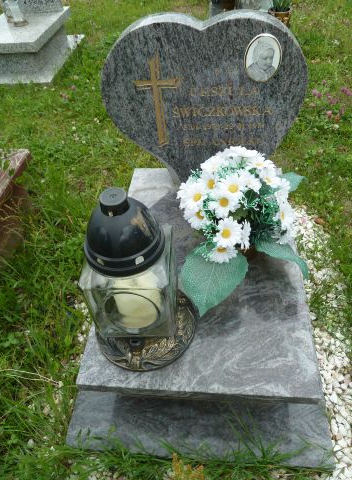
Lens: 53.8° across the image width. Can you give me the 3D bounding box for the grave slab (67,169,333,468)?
[{"bbox_3d":[0.076,0.110,0.982,0.577,0.199,0.846,1,48,6],"label":"grave slab"}]

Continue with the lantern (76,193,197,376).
[{"bbox_3d":[-0.082,0.062,0.651,0.225,0.373,0.225,1,48,6],"label":"lantern"}]

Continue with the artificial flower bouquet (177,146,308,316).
[{"bbox_3d":[0.149,-0.035,0.777,0.291,0.286,0.310,1,48,6],"label":"artificial flower bouquet"}]

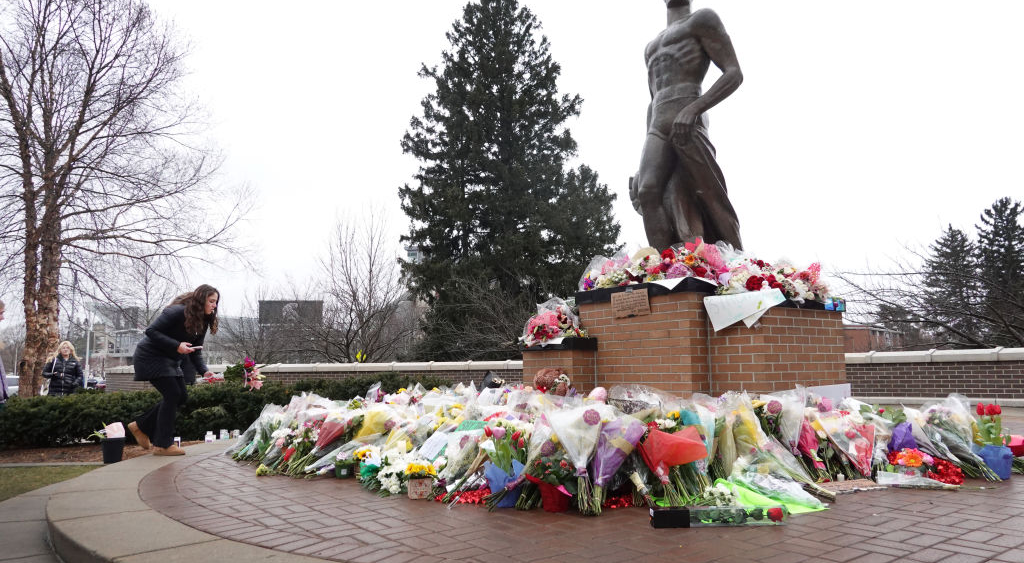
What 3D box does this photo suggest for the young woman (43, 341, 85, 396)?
[{"bbox_3d":[-6.216,1.646,10.179,0.560,1.650,0.380,4,-8,-32],"label":"young woman"}]

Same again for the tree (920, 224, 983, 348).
[{"bbox_3d":[25.987,1.480,43.120,4.200,9.767,4.200,-4,-8,31],"label":"tree"}]

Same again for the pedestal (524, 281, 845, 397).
[{"bbox_3d":[1.496,0.751,6.380,1.890,1.380,2.180,5,-9,-38],"label":"pedestal"}]

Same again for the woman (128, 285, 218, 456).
[{"bbox_3d":[-2.838,0.730,6.202,0.720,1.410,0.520,1,-7,-7],"label":"woman"}]

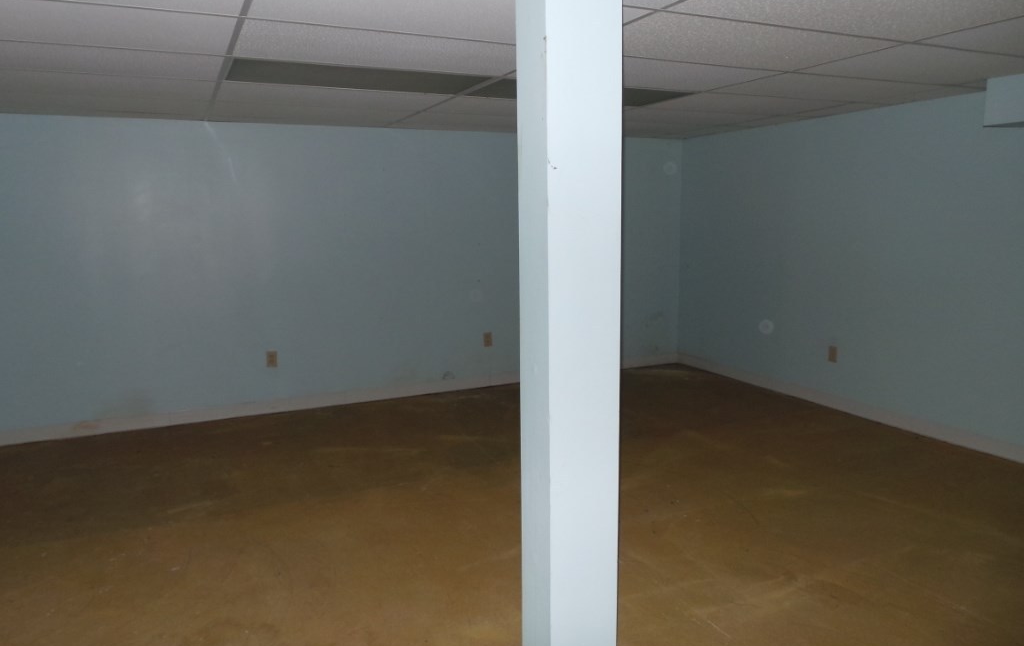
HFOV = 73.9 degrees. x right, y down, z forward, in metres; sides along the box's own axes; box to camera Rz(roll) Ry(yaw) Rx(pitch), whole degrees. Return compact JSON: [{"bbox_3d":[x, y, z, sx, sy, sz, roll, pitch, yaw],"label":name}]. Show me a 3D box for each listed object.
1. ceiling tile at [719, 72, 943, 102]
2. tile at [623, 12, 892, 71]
[{"bbox_3d":[1.724,-1.317,3.813,1.210,0.020,0.602,-6,11,-25],"label":"ceiling tile"},{"bbox_3d":[0.894,-1.125,2.749,1.210,0.020,0.602,-6,11,-25],"label":"tile"}]

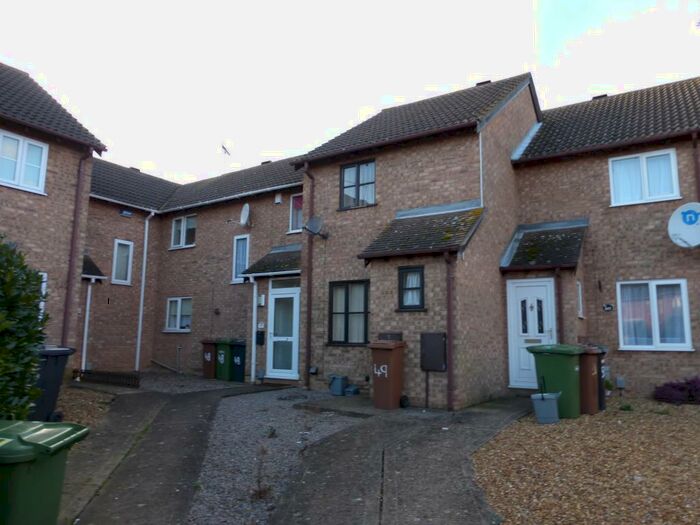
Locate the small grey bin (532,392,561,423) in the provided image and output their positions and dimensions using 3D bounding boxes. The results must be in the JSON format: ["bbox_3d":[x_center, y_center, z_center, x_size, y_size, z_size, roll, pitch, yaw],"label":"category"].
[{"bbox_3d":[2.787,2.050,6.895,0.360,0.410,0.330,-4,-9,27],"label":"small grey bin"}]

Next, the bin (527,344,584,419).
[{"bbox_3d":[3.256,1.867,7.682,0.720,1.060,0.580,-7,-11,42],"label":"bin"}]

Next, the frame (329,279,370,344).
[{"bbox_3d":[-0.003,1.048,10.223,1.029,1.359,0.100,-5,-10,32],"label":"frame"}]

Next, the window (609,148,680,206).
[{"bbox_3d":[5.926,-1.697,9.810,1.189,1.023,0.100,-5,-10,32],"label":"window"}]

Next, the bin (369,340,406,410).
[{"bbox_3d":[0.577,1.746,7.591,0.455,1.000,0.530,-5,-10,32],"label":"bin"}]

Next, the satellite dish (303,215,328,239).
[{"bbox_3d":[-0.731,-0.764,10.596,0.420,0.470,0.350,-7,-11,43],"label":"satellite dish"}]

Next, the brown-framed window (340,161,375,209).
[{"bbox_3d":[0.181,-1.666,10.518,0.919,1.098,0.100,-5,-10,32],"label":"brown-framed window"}]

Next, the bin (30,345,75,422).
[{"bbox_3d":[-4.613,1.828,7.260,0.740,1.070,0.580,6,-10,-32],"label":"bin"}]

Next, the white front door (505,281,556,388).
[{"bbox_3d":[3.559,1.380,9.507,0.907,2.121,0.100,-5,-10,32],"label":"white front door"}]

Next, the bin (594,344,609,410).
[{"bbox_3d":[3.984,1.967,8.318,0.710,1.060,0.560,-7,-11,42],"label":"bin"}]

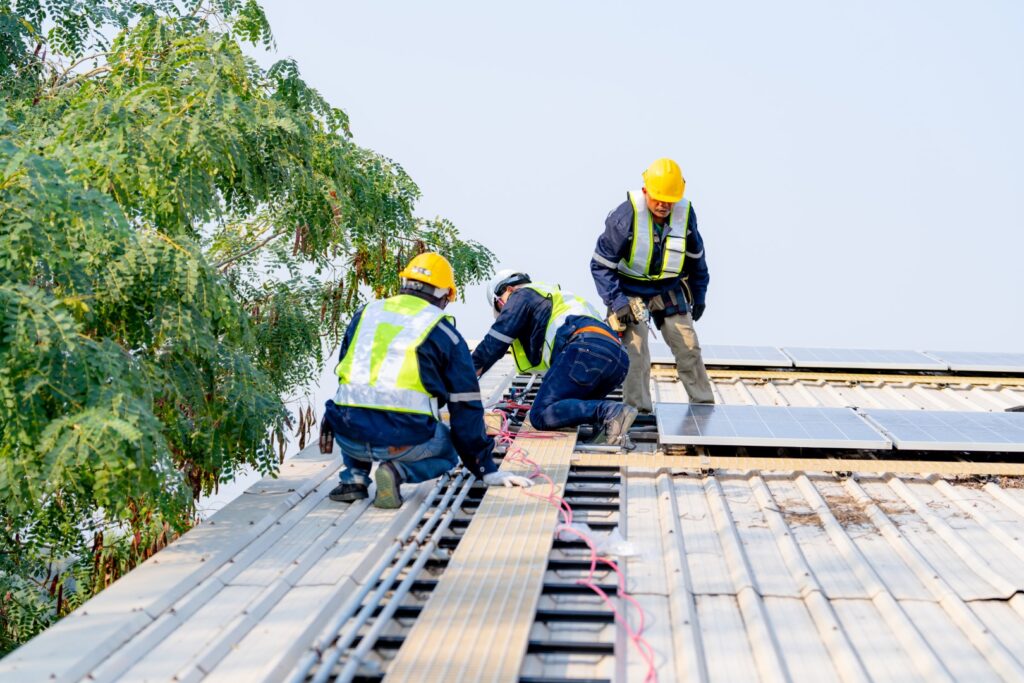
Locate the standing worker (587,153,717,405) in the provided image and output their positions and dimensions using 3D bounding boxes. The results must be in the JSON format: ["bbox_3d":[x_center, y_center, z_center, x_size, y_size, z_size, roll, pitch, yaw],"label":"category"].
[{"bbox_3d":[0.755,-0.269,13.750,0.640,1.440,0.550,2,-3,-9],"label":"standing worker"}]

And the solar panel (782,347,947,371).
[{"bbox_3d":[2.521,0.126,18.595,1.027,0.038,2.018,1,3,3],"label":"solar panel"}]

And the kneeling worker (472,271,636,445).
[{"bbox_3d":[0.200,0.077,12.350,0.800,0.830,0.520,-1,-4,38],"label":"kneeling worker"}]

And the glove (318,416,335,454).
[{"bbox_3d":[-0.706,0.350,9.750,0.065,0.165,0.085,2,-3,-5],"label":"glove"}]

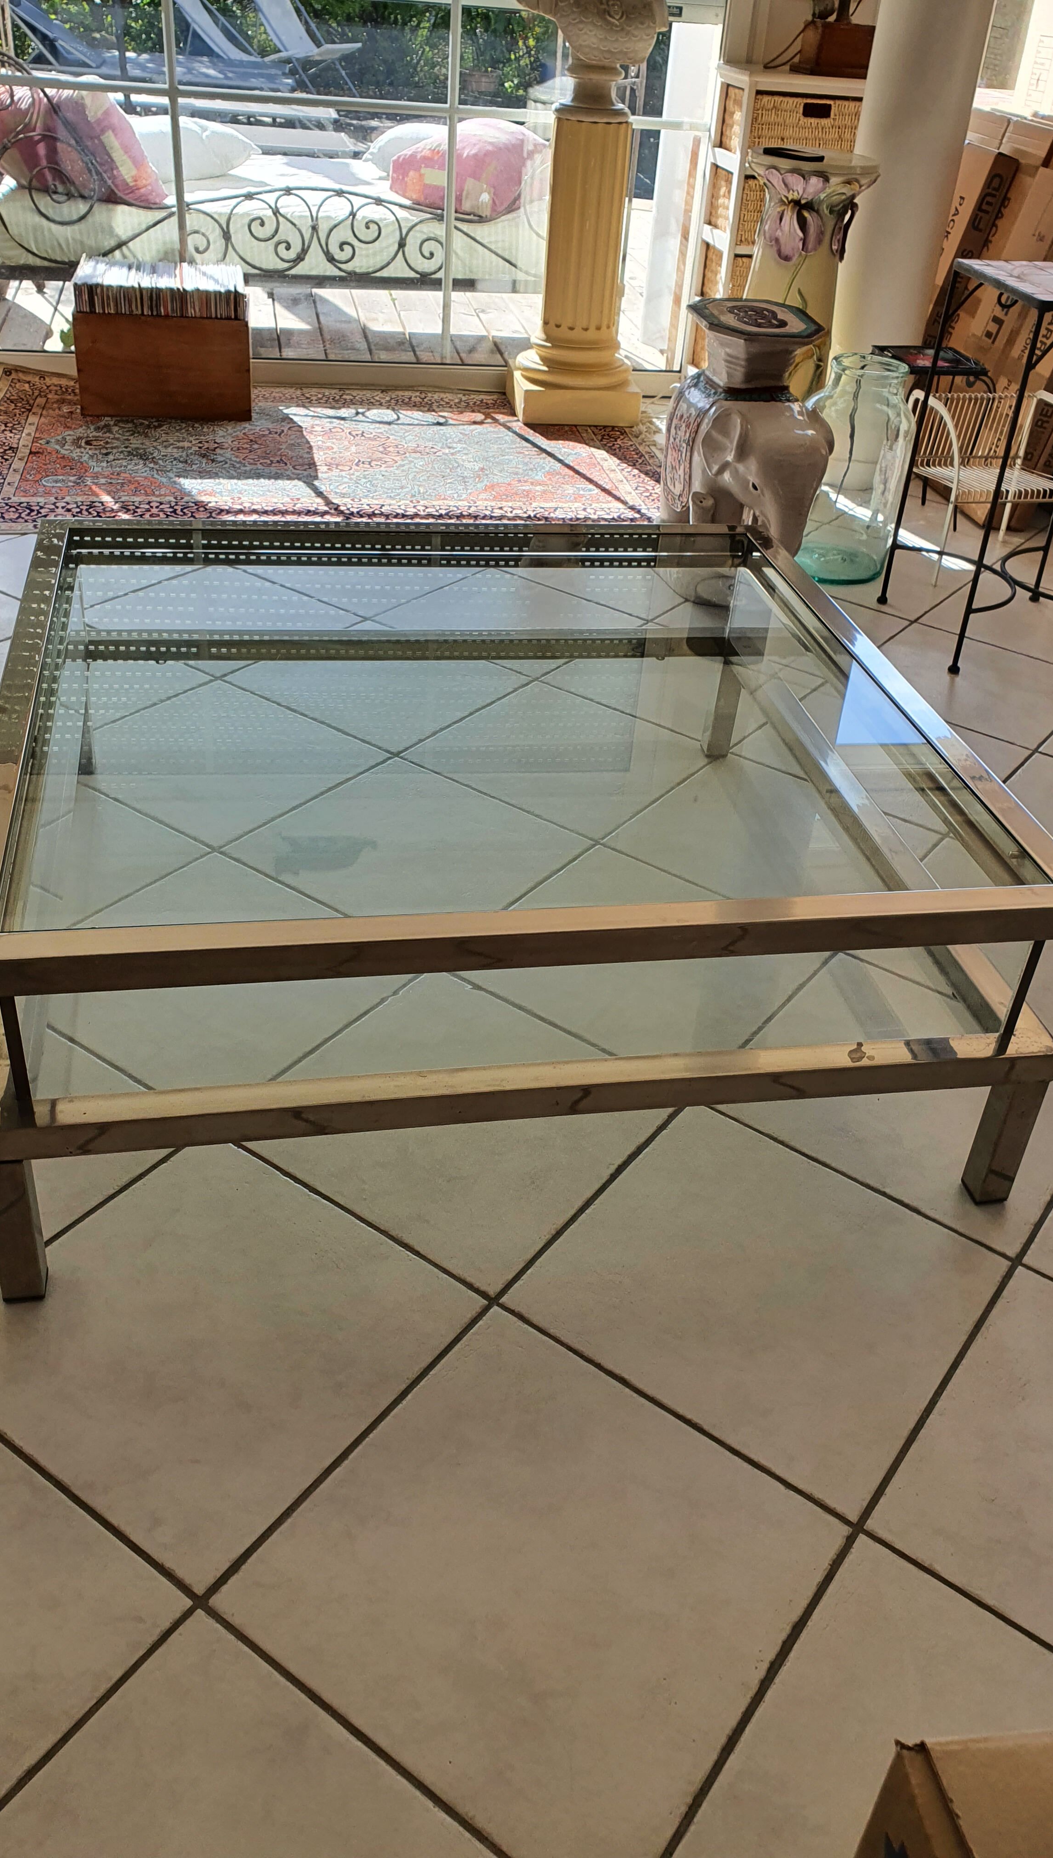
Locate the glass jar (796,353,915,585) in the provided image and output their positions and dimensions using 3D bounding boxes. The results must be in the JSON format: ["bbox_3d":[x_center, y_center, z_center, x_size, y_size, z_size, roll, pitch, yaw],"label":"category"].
[{"bbox_3d":[0.745,-1.036,3.149,0.225,0.450,0.225,12,36,9],"label":"glass jar"}]

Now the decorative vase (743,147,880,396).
[{"bbox_3d":[0.645,-1.495,3.505,0.310,0.775,0.310,10,35,6],"label":"decorative vase"}]

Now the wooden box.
[{"bbox_3d":[-1.000,-1.601,3.880,0.452,0.256,0.340,-2,36,-10],"label":"wooden box"}]

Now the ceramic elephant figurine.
[{"bbox_3d":[0.476,-1.056,3.073,0.275,0.530,0.440,-5,36,-15],"label":"ceramic elephant figurine"}]

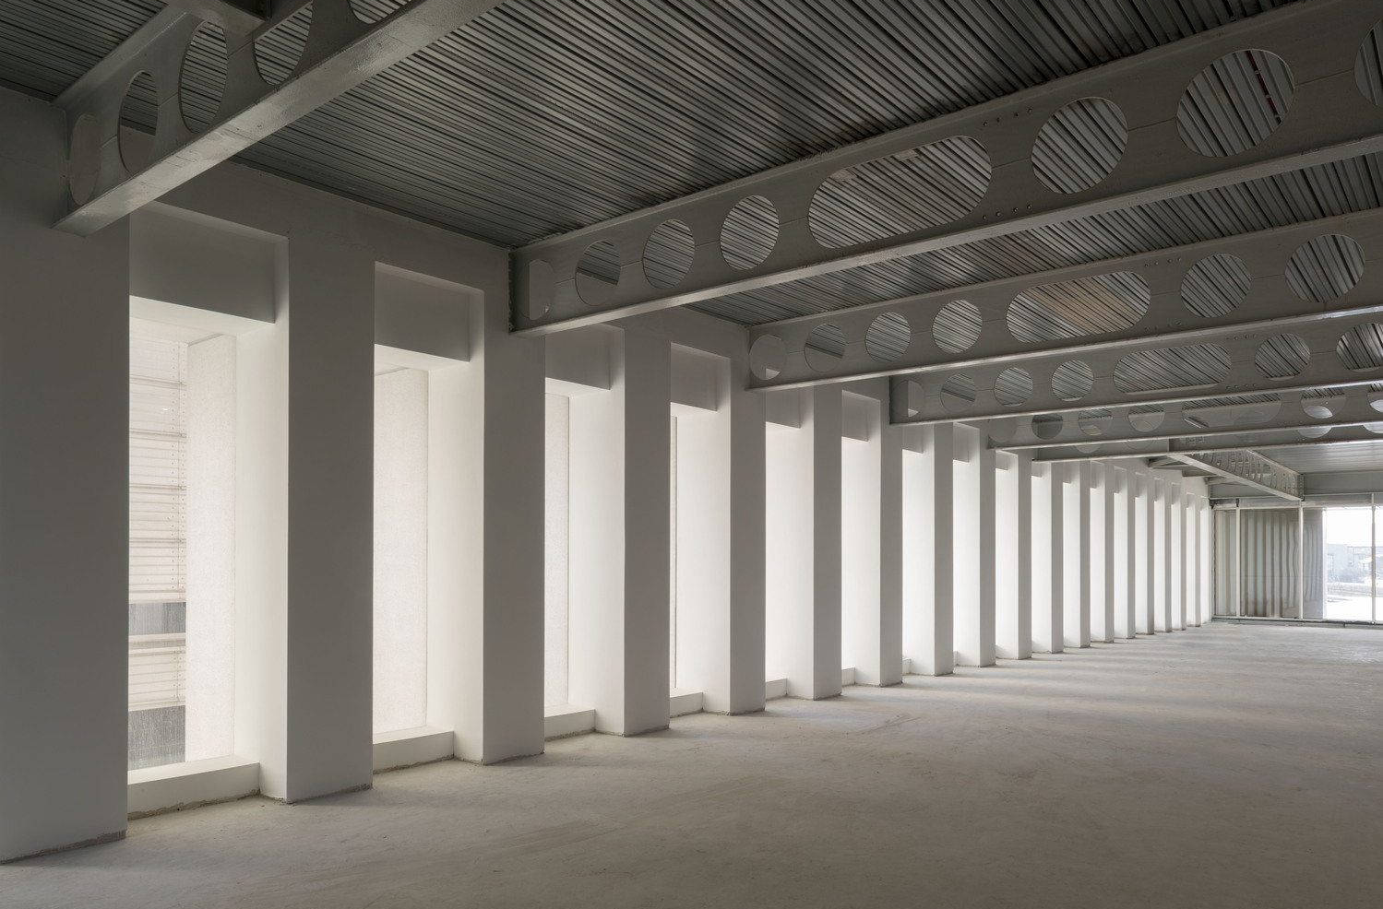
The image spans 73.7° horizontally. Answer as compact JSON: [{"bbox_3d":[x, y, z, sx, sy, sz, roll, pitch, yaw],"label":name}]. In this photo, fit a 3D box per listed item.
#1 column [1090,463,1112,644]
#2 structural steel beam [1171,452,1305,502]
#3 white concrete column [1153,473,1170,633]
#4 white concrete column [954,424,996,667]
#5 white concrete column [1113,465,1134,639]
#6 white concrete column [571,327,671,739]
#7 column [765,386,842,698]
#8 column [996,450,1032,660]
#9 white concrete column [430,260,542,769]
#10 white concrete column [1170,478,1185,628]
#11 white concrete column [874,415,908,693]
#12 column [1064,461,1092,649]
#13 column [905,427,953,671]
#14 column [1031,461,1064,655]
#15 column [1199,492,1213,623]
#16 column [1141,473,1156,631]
[{"bbox_3d":[8.147,1.972,18.774,0.725,3.664,0.592,-2,-3,41],"label":"column"},{"bbox_3d":[11.674,0.268,19.200,0.250,0.670,12.447,-6,-9,40],"label":"structural steel beam"},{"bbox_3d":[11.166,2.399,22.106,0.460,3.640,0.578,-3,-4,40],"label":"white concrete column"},{"bbox_3d":[4.231,1.409,14.228,0.725,3.664,0.592,-2,-3,41],"label":"white concrete column"},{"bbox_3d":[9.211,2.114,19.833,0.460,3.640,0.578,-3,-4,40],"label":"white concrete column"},{"bbox_3d":[-0.665,0.705,8.547,0.725,3.664,0.592,-2,-3,41],"label":"white concrete column"},{"bbox_3d":[1.293,0.987,10.819,0.725,3.664,0.592,-2,-3,41],"label":"column"},{"bbox_3d":[5.210,1.550,15.365,0.725,3.664,0.592,-2,-3,41],"label":"column"},{"bbox_3d":[-1.644,0.565,7.410,0.725,3.664,0.592,-2,-3,41],"label":"white concrete column"},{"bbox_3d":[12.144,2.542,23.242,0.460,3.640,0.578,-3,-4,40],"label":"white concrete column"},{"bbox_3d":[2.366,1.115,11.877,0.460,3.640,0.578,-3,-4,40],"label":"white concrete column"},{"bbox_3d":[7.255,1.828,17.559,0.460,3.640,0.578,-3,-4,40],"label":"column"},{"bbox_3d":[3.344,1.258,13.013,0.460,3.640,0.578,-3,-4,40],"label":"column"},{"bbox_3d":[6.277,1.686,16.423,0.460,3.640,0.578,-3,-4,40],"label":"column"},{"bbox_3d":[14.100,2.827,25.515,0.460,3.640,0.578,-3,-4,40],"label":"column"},{"bbox_3d":[10.105,2.254,21.047,0.725,3.664,0.592,-2,-3,41],"label":"column"}]

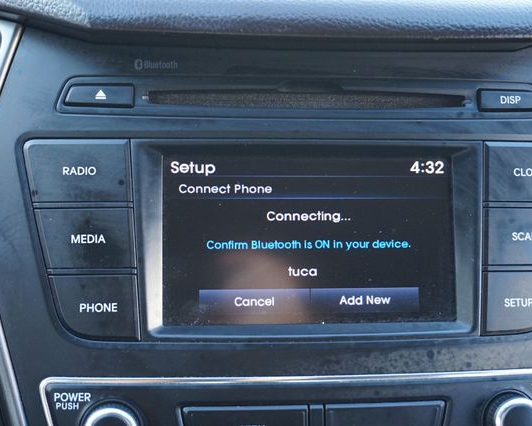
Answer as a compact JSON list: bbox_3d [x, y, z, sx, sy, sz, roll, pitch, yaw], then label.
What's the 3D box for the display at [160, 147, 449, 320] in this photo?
[{"bbox_3d":[0.016,0.011,0.311,0.110,0.064,0.012,0,-9,-5],"label":"display"}]

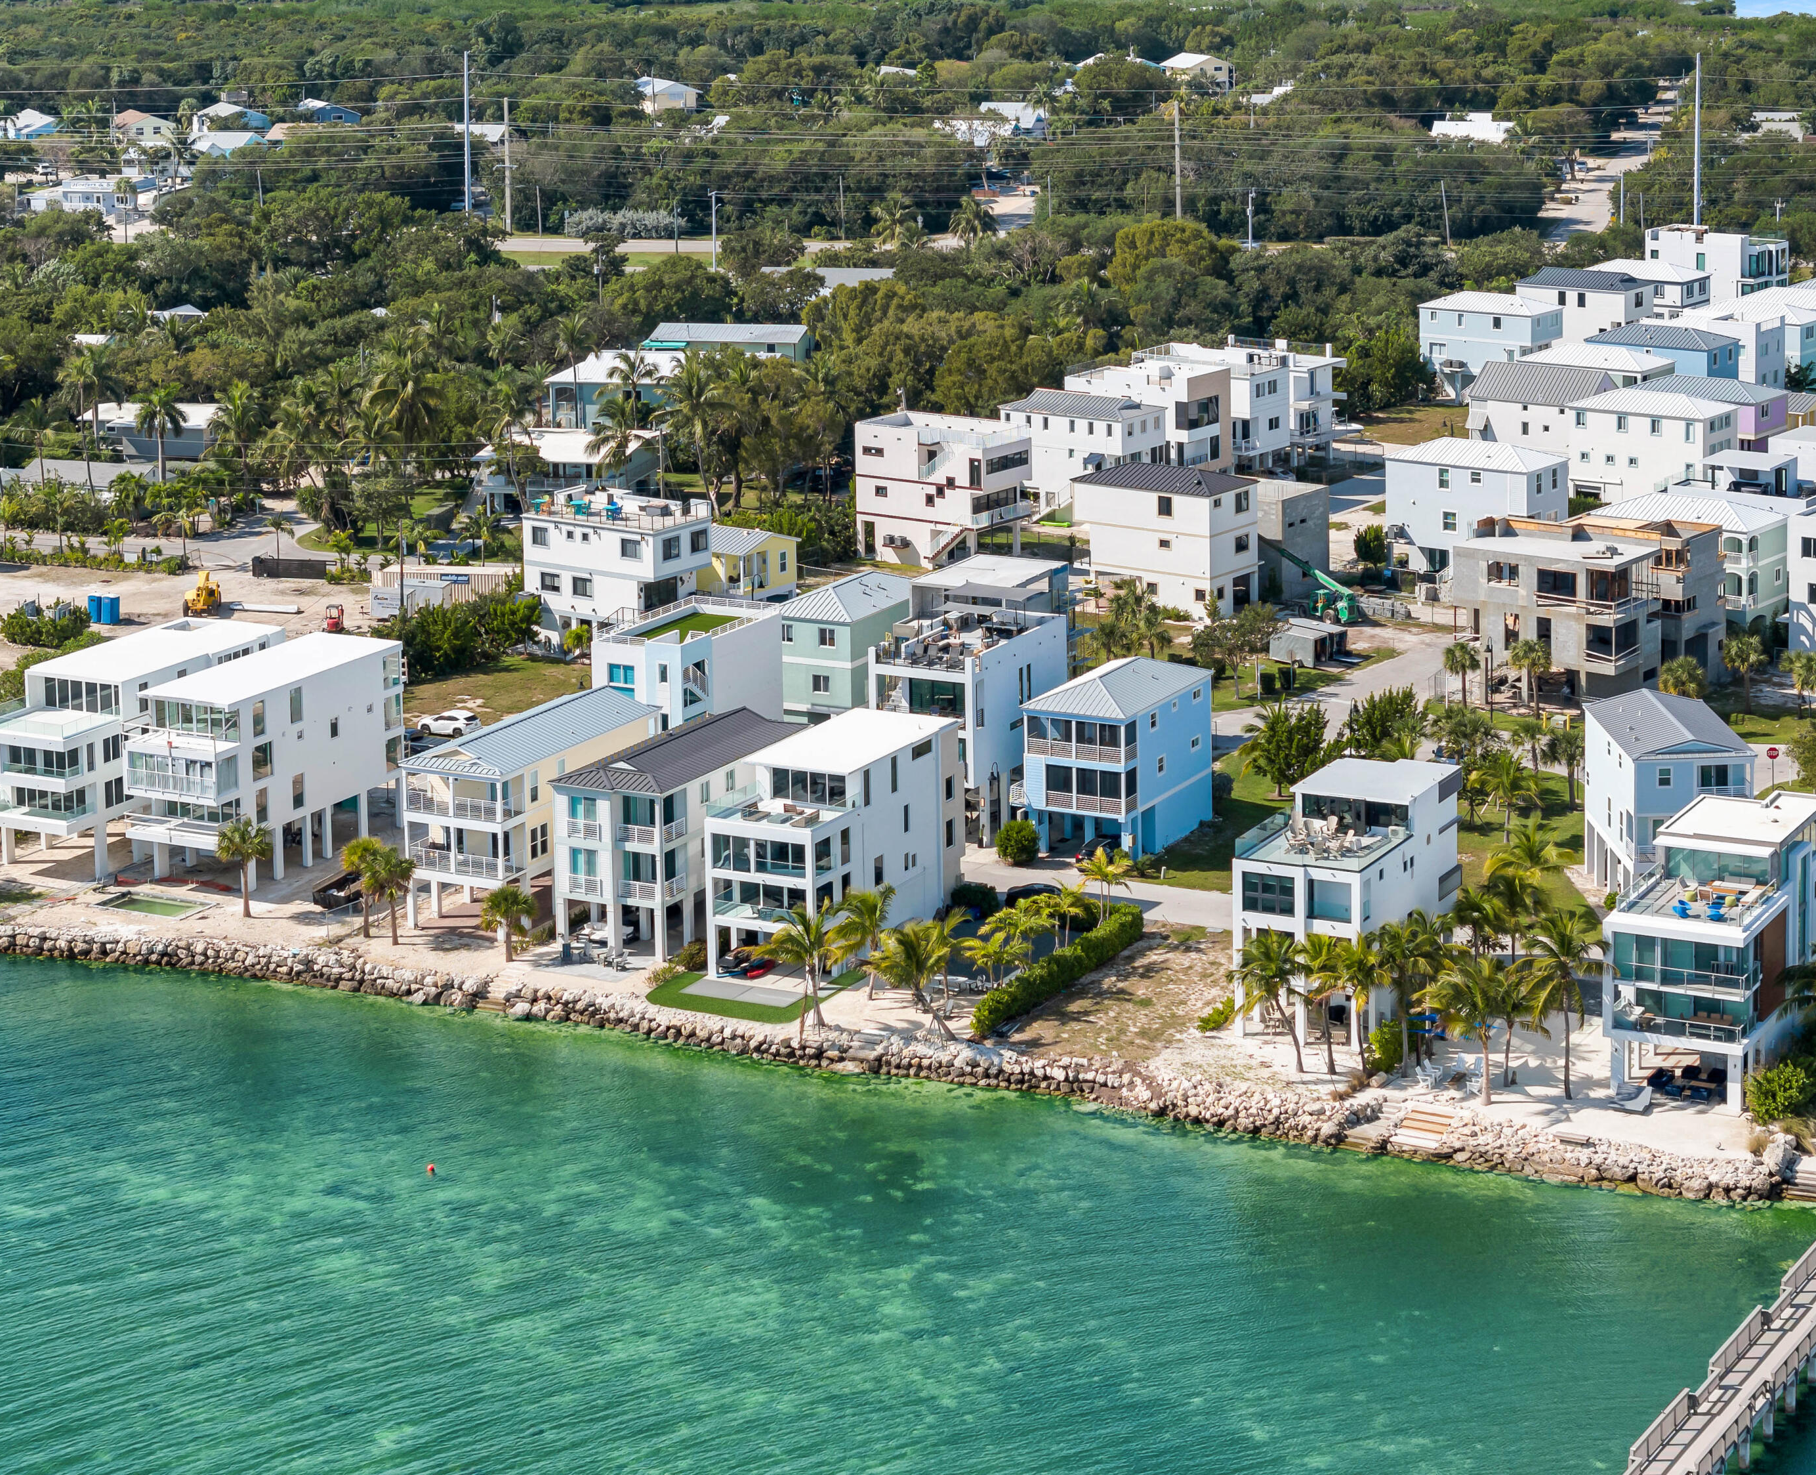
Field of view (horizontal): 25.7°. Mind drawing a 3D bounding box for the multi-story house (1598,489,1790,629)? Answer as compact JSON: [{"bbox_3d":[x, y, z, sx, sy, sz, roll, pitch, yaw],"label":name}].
[{"bbox_3d":[60.609,-13.073,309.944,13.543,11.483,6.956,10,18,36],"label":"multi-story house"}]

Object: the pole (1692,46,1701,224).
[{"bbox_3d":[110.340,-82.160,557.060,0.800,27.400,0.800,0,14,0],"label":"pole"}]

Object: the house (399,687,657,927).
[{"bbox_3d":[-22.918,4.258,246.429,6.952,11.376,19.031,6,16,27],"label":"house"}]

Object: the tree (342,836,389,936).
[{"bbox_3d":[-31.630,8.670,230.470,2.500,6.060,2.500,-1,14,0],"label":"tree"}]

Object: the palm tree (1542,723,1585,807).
[{"bbox_3d":[42.060,1.920,254.710,2.760,5.630,2.760,-1,14,0],"label":"palm tree"}]

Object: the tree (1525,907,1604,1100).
[{"bbox_3d":[34.830,14.180,211.050,4.200,10.360,4.200,0,14,0],"label":"tree"}]

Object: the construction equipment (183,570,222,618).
[{"bbox_3d":[-57.520,-12.140,324.600,2.500,3.570,5.000,-1,14,-3],"label":"construction equipment"}]

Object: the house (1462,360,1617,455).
[{"bbox_3d":[59.554,-28.652,371.414,12.406,11.848,6.564,10,17,36],"label":"house"}]

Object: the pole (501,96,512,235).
[{"bbox_3d":[-57.800,-82.290,573.410,0.500,19.630,0.500,0,14,0],"label":"pole"}]

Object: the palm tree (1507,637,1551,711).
[{"bbox_3d":[45.270,-4.220,289.930,3.200,5.930,3.200,0,14,0],"label":"palm tree"}]

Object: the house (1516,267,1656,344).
[{"bbox_3d":[75.259,-46.489,443.214,13.417,11.042,7.130,10,17,36],"label":"house"}]

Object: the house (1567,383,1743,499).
[{"bbox_3d":[67.100,-25.550,359.150,13.660,11.200,7.010,9,17,33],"label":"house"}]

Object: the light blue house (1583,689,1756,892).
[{"bbox_3d":[44.440,4.210,233.080,7.030,11.430,13.140,-1,14,-2],"label":"light blue house"}]

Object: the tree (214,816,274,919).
[{"bbox_3d":[-39.320,7.720,234.830,3.460,6.040,3.460,-1,14,0],"label":"tree"}]

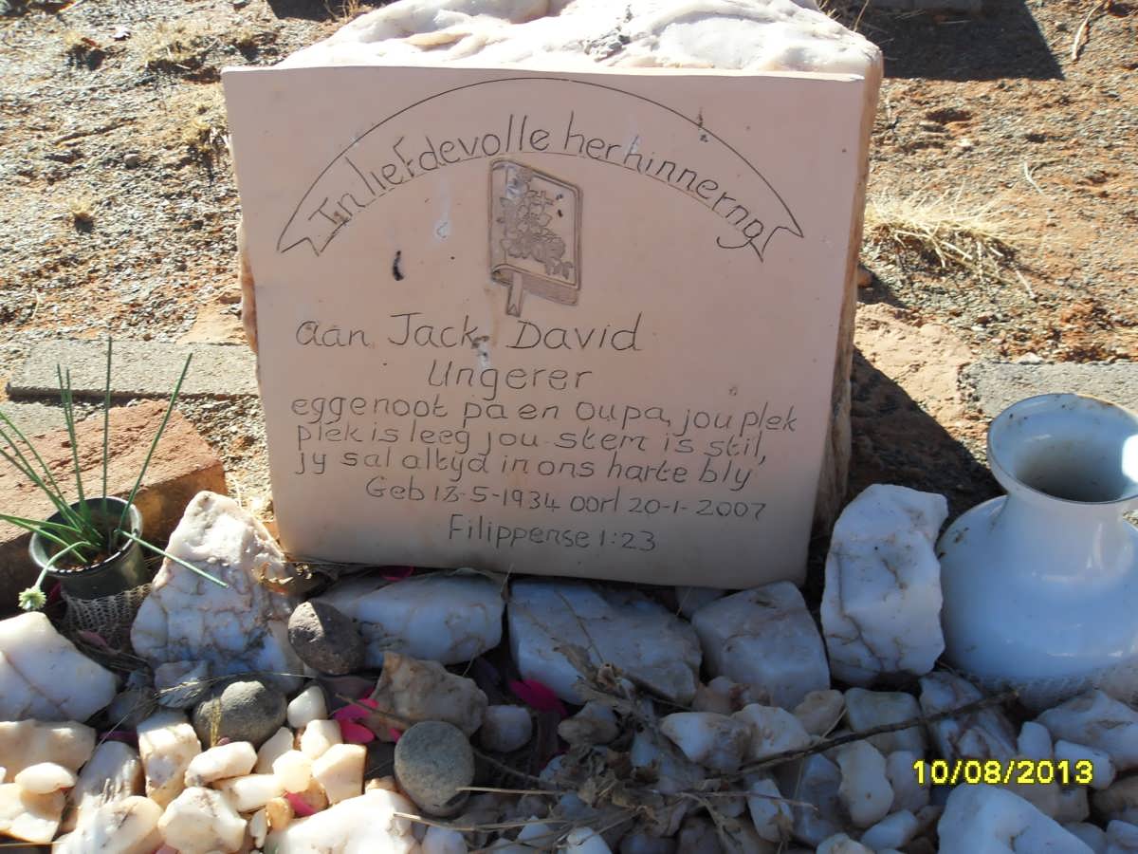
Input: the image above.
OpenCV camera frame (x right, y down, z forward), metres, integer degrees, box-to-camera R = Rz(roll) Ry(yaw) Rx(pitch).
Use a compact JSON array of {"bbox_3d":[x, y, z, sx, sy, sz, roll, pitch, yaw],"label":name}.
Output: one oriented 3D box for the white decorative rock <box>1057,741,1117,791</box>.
[{"bbox_3d":[0.418,0.274,0.932,0.052,0.026,0.029,20,42,23],"label":"white decorative rock"}]

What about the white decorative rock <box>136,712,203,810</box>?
[{"bbox_3d":[-0.323,0.270,0.929,0.051,0.070,0.062,-1,33,0],"label":"white decorative rock"}]

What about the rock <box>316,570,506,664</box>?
[{"bbox_3d":[-0.155,0.186,1.113,0.182,0.072,0.087,-1,34,0],"label":"rock"}]

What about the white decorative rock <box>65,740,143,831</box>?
[{"bbox_3d":[-0.393,0.305,0.972,0.058,0.055,0.070,-1,34,0],"label":"white decorative rock"}]

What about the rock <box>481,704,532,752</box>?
[{"bbox_3d":[-0.053,0.255,0.974,0.044,0.037,0.039,-1,33,0],"label":"rock"}]

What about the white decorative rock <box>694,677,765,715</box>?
[{"bbox_3d":[0.138,0.233,0.985,0.060,0.037,0.041,0,38,0],"label":"white decorative rock"}]

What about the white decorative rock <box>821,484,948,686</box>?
[{"bbox_3d":[0.286,0.143,1.040,0.105,0.180,0.092,-1,34,0],"label":"white decorative rock"}]

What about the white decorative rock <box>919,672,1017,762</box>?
[{"bbox_3d":[0.336,0.244,0.970,0.083,0.054,0.070,0,38,0],"label":"white decorative rock"}]

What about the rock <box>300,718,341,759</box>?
[{"bbox_3d":[-0.205,0.260,0.951,0.034,0.033,0.033,-1,33,0],"label":"rock"}]

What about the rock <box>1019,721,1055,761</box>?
[{"bbox_3d":[0.387,0.260,0.951,0.031,0.030,0.030,0,38,0],"label":"rock"}]

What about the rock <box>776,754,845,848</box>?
[{"bbox_3d":[0.201,0.307,0.950,0.054,0.056,0.066,-1,34,0],"label":"rock"}]

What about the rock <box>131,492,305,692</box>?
[{"bbox_3d":[-0.319,0.150,1.048,0.150,0.180,0.108,-1,34,0],"label":"rock"}]

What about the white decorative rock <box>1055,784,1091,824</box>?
[{"bbox_3d":[0.413,0.310,0.943,0.031,0.028,0.030,-1,34,0],"label":"white decorative rock"}]

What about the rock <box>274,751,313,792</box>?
[{"bbox_3d":[-0.216,0.271,0.904,0.031,0.028,0.031,0,38,0],"label":"rock"}]

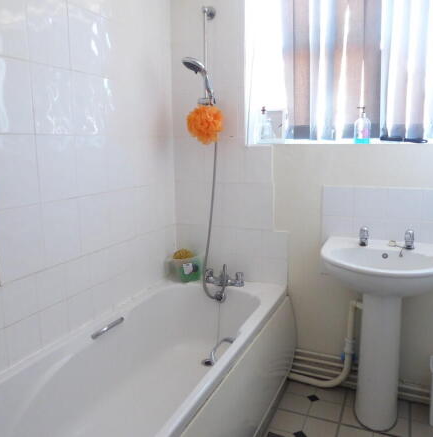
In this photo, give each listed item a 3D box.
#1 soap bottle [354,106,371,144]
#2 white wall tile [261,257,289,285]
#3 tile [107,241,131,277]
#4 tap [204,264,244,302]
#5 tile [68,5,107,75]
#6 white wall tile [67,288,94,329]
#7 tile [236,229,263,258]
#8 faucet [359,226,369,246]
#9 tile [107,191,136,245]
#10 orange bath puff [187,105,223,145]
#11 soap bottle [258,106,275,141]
[{"bbox_3d":[0.743,-0.473,2.141,0.078,0.187,0.065,4,11,23],"label":"soap bottle"},{"bbox_3d":[0.331,0.299,2.382,0.150,0.150,0.009,4,11,23],"label":"white wall tile"},{"bbox_3d":[-0.473,0.194,2.067,0.010,0.149,0.149,4,11,23],"label":"tile"},{"bbox_3d":[0.029,0.352,2.334,0.226,0.168,0.165,4,11,23],"label":"tap"},{"bbox_3d":[-0.544,-0.738,1.766,0.009,0.250,0.200,4,11,23],"label":"tile"},{"bbox_3d":[-0.594,0.397,1.842,0.009,0.150,0.150,4,11,23],"label":"white wall tile"},{"bbox_3d":[0.192,0.138,2.415,0.150,0.150,0.009,4,11,23],"label":"tile"},{"bbox_3d":[0.703,0.088,2.004,0.048,0.093,0.095,4,11,23],"label":"faucet"},{"bbox_3d":[-0.462,-0.010,2.058,0.010,0.253,0.200,4,11,23],"label":"tile"},{"bbox_3d":[-0.059,-0.501,2.268,0.175,0.195,0.165,4,11,23],"label":"orange bath puff"},{"bbox_3d":[0.272,-0.519,2.310,0.085,0.190,0.065,4,11,23],"label":"soap bottle"}]

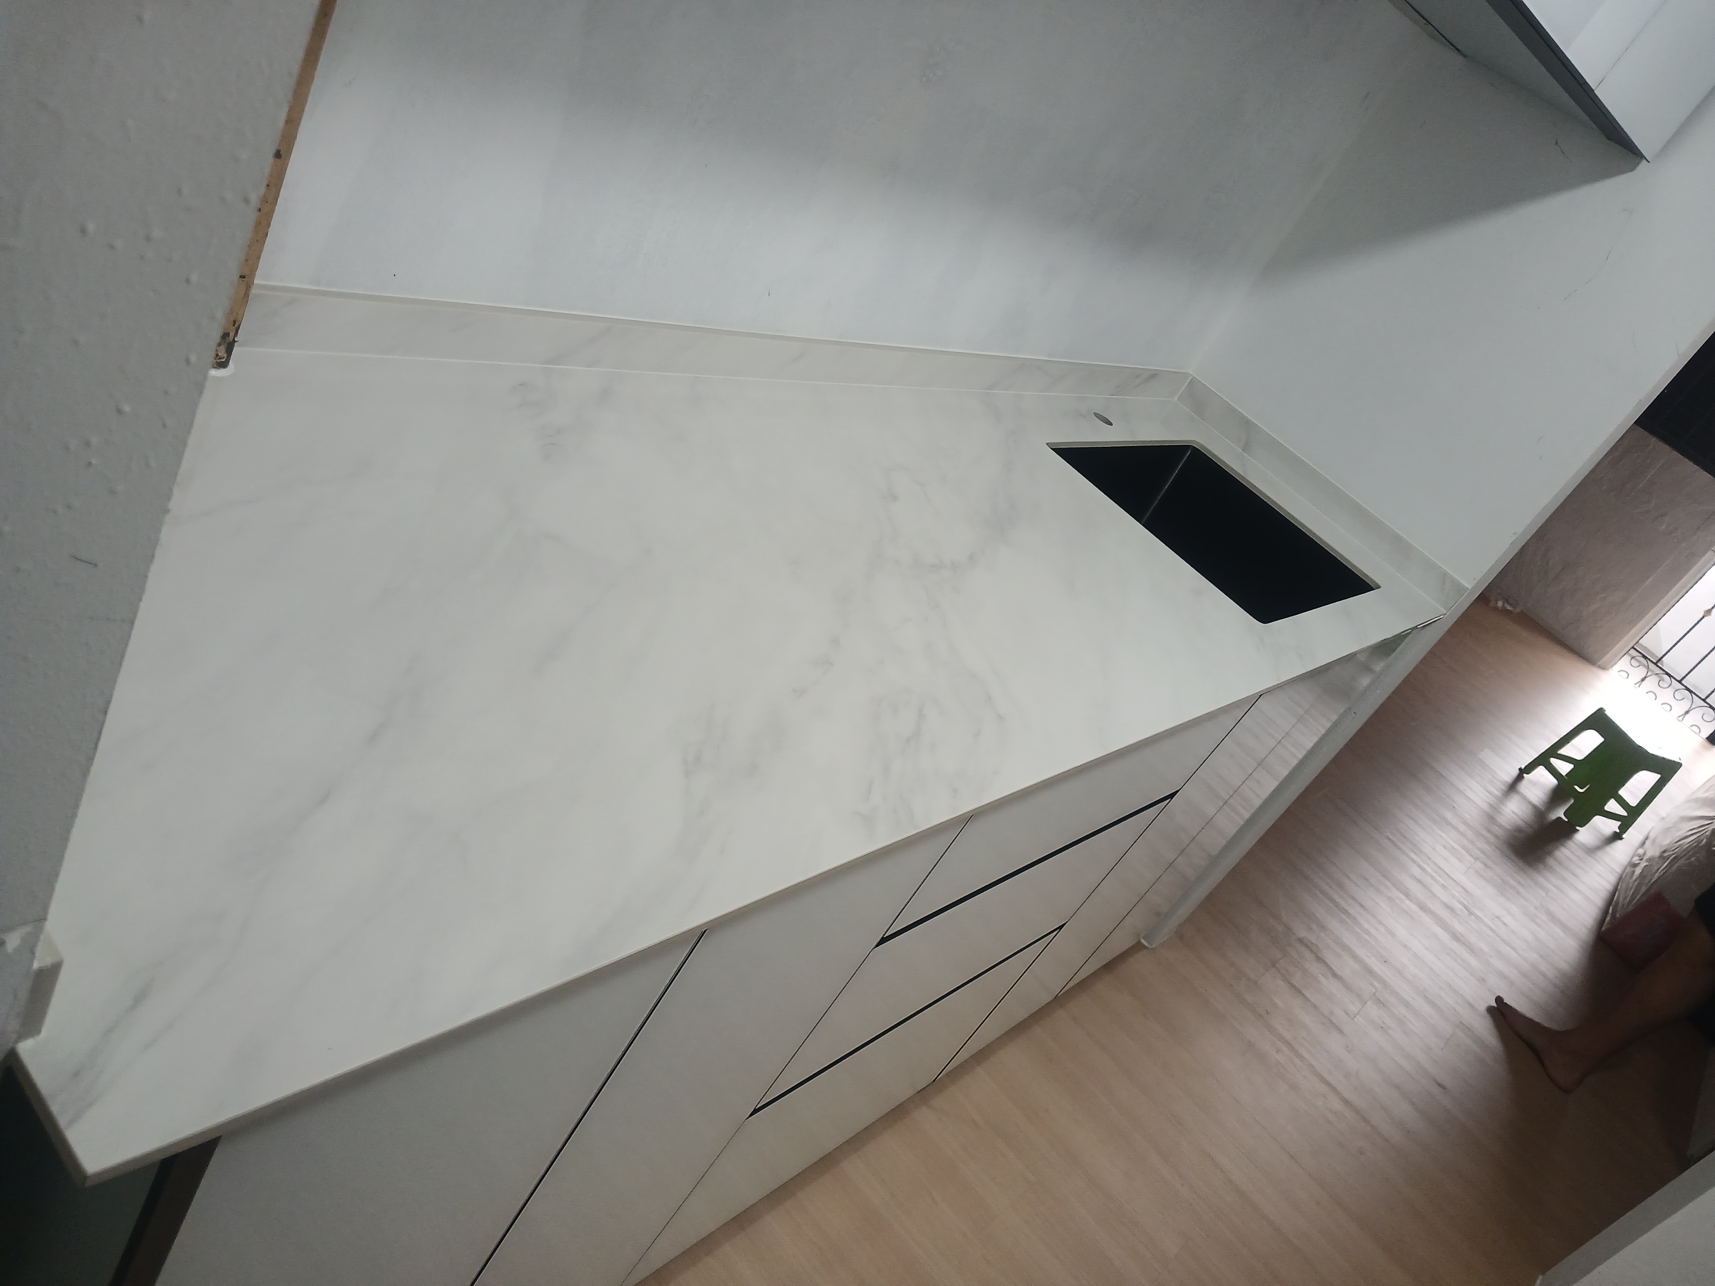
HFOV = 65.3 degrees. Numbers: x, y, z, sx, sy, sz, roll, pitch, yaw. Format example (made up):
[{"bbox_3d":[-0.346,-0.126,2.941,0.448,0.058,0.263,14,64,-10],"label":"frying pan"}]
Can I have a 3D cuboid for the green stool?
[{"bbox_3d":[2.482,0.423,4.435,0.298,0.320,0.274,14,34,-31],"label":"green stool"}]

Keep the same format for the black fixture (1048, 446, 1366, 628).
[{"bbox_3d":[0.489,-0.093,2.027,0.410,0.210,0.550,45,31,23],"label":"black fixture"}]

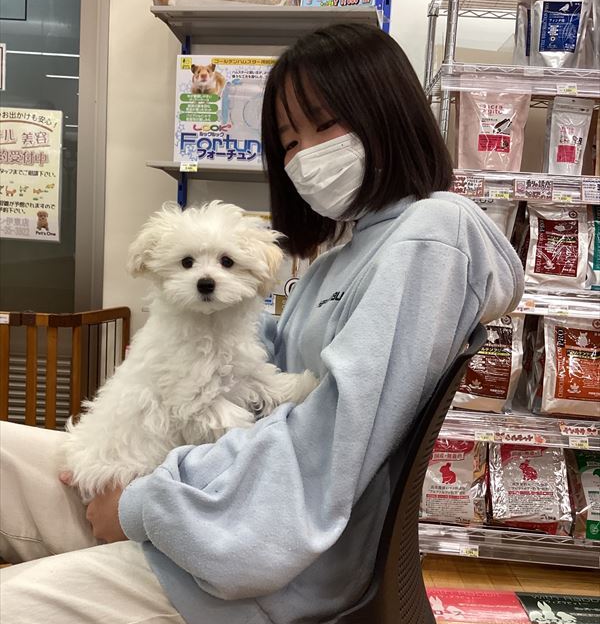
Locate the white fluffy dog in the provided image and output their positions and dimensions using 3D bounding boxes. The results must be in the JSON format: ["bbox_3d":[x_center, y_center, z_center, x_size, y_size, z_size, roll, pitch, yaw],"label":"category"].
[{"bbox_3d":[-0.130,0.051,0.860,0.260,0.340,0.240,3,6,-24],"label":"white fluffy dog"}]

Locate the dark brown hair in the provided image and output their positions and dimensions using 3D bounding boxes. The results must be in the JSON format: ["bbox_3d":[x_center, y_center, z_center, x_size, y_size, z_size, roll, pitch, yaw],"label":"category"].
[{"bbox_3d":[0.071,-0.214,0.890,0.230,0.285,0.210,-10,8,-41],"label":"dark brown hair"}]

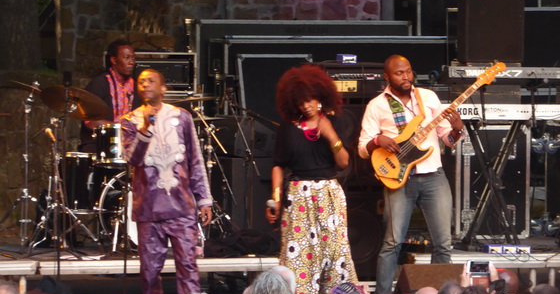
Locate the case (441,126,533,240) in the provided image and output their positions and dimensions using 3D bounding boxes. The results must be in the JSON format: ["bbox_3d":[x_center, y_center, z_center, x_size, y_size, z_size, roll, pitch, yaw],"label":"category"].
[{"bbox_3d":[1.493,0.233,37.600,0.550,0.800,0.600,0,4,-7],"label":"case"}]

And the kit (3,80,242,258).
[{"bbox_3d":[-1.117,0.110,36.950,1.520,1.180,1.350,-1,4,-11],"label":"kit"}]

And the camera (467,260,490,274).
[{"bbox_3d":[1.010,0.608,26.500,0.122,0.068,0.020,0,3,0],"label":"camera"}]

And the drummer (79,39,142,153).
[{"bbox_3d":[-1.130,-0.050,37.300,0.560,1.400,0.750,-2,4,-25],"label":"drummer"}]

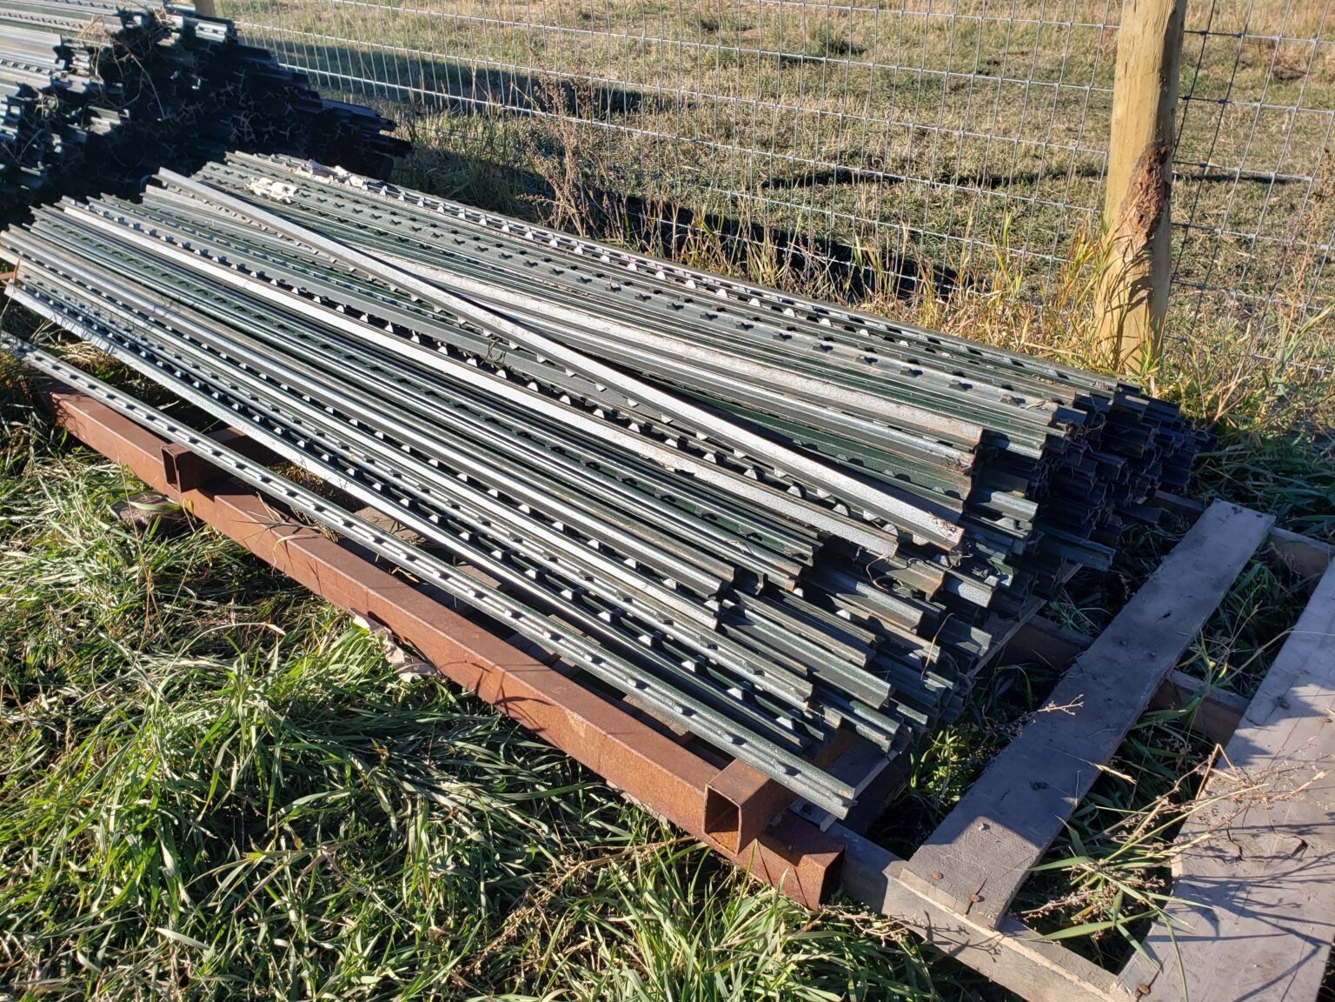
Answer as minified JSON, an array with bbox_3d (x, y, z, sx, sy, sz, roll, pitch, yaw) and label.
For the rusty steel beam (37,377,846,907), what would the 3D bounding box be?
[{"bbox_3d":[-0.486,0.095,1.427,1.672,0.064,0.040,23,34,33],"label":"rusty steel beam"}]

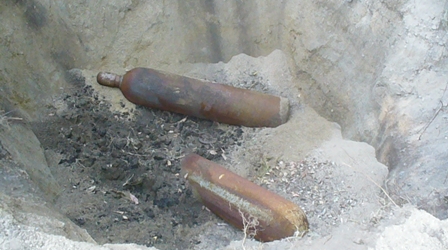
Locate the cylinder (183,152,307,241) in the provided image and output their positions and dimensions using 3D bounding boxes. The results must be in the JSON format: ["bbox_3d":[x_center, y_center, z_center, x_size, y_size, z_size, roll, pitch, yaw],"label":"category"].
[{"bbox_3d":[0.011,0.386,2.728,0.240,0.240,1.180,-24,23,-26],"label":"cylinder"}]

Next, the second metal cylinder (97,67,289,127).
[{"bbox_3d":[-0.155,-0.188,2.975,1.270,0.240,0.240,8,38,-15],"label":"second metal cylinder"}]

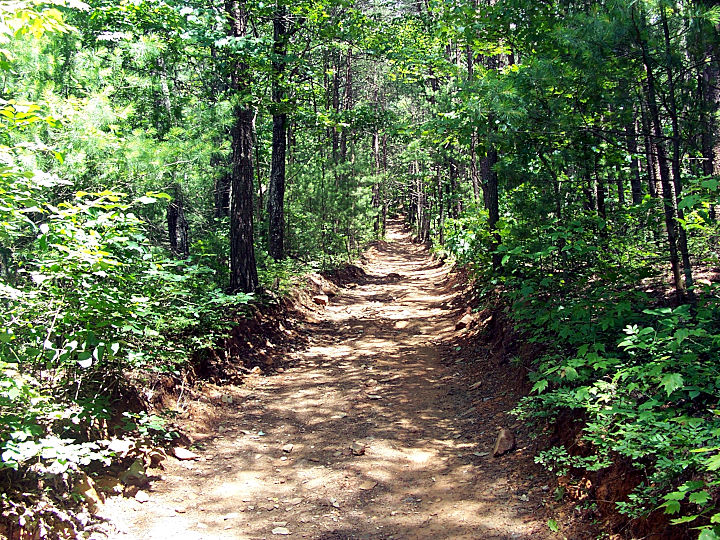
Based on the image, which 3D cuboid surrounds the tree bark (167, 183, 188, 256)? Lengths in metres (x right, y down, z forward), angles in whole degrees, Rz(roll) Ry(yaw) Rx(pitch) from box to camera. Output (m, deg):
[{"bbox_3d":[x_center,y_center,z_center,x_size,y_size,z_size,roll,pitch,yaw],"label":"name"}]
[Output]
[{"bbox_3d":[-3.008,-0.799,12.000,0.320,1.300,0.320,-1,3,0],"label":"tree bark"}]

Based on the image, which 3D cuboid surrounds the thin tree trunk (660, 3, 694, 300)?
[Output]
[{"bbox_3d":[3.489,-1.291,8.000,0.120,3.250,0.120,-6,3,0],"label":"thin tree trunk"}]

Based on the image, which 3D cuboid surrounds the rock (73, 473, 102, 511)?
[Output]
[{"bbox_3d":[-1.460,1.187,3.900,0.170,0.200,0.140,-2,3,-22],"label":"rock"}]

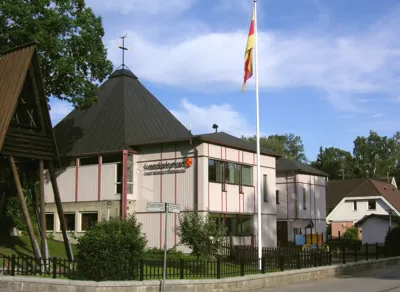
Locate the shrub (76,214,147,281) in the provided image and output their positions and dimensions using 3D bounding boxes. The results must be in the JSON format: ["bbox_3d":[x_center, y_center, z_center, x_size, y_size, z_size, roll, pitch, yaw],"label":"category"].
[{"bbox_3d":[-2.581,2.984,16.947,1.943,1.878,1.850,0,-8,0],"label":"shrub"}]

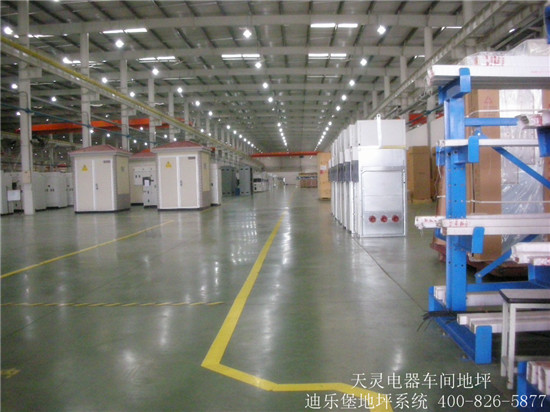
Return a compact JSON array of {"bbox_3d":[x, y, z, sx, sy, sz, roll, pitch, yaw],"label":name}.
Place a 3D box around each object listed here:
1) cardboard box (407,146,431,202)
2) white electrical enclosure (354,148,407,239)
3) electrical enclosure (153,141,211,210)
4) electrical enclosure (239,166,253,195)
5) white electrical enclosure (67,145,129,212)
[{"bbox_3d":[6.639,-1.403,25.751,0.750,2.500,1.300,-1,2,3],"label":"cardboard box"},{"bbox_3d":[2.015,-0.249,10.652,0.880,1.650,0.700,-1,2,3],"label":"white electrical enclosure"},{"bbox_3d":[-3.771,-1.212,22.853,1.940,2.700,2.200,-1,2,3],"label":"electrical enclosure"},{"bbox_3d":[-2.285,-1.912,43.647,0.830,2.250,1.300,-1,2,3],"label":"electrical enclosure"},{"bbox_3d":[-6.889,-1.066,22.242,1.820,2.560,2.100,-1,2,3],"label":"white electrical enclosure"}]

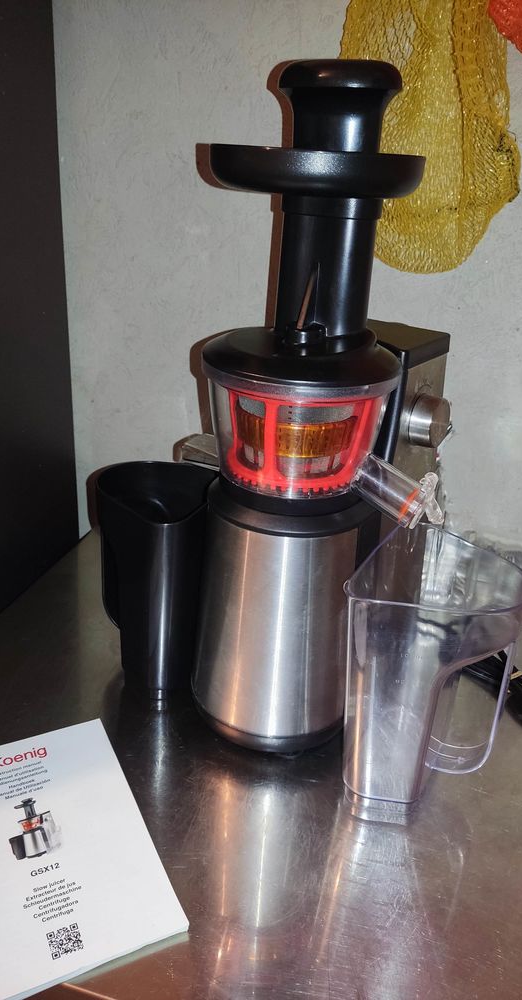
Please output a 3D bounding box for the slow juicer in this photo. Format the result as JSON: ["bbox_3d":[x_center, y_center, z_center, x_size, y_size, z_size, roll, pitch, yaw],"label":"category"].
[{"bbox_3d":[0.067,-0.063,0.610,0.238,0.518,0.262,20,29,29],"label":"slow juicer"}]

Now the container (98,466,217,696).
[{"bbox_3d":[-0.093,0.069,0.693,0.106,0.187,0.124,20,29,29],"label":"container"}]

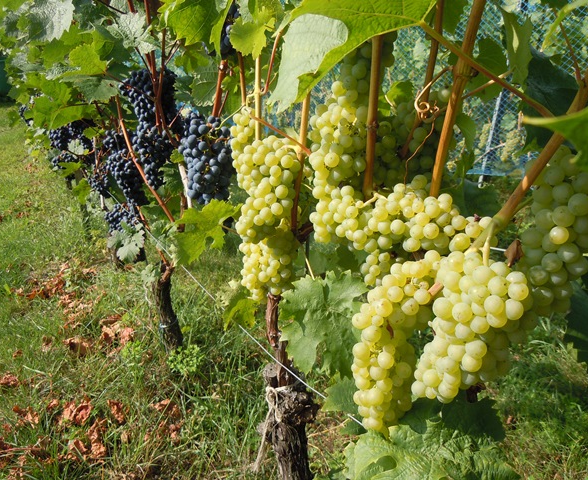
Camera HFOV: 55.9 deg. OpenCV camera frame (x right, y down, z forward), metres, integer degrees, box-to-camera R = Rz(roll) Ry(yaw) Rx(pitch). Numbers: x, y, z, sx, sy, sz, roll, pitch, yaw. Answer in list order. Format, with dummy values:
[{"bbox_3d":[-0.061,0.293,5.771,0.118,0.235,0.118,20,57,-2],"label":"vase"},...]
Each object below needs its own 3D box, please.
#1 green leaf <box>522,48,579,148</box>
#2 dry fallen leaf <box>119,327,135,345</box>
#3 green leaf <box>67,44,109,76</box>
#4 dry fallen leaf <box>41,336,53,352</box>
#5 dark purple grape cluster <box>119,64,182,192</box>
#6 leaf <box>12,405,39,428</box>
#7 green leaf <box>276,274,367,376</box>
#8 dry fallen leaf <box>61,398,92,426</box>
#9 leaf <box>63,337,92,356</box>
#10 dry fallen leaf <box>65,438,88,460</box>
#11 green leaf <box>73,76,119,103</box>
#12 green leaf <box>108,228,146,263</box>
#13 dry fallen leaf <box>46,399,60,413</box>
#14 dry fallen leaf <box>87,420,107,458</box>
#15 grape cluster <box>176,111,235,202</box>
[{"bbox_3d":[0.271,-0.148,0.580,0.068,0.105,0.045,7,24,17],"label":"green leaf"},{"bbox_3d":[-0.453,0.258,1.500,0.044,0.033,0.040,-7,22,-18],"label":"dry fallen leaf"},{"bbox_3d":[-0.473,-0.411,1.270,0.095,0.068,0.050,-7,22,-18],"label":"green leaf"},{"bbox_3d":[-0.651,0.275,1.460,0.034,0.028,0.034,-10,23,-25],"label":"dry fallen leaf"},{"bbox_3d":[-0.344,-0.263,1.320,0.138,0.270,0.120,-5,22,-14],"label":"dark purple grape cluster"},{"bbox_3d":[-0.675,0.443,1.400,0.070,0.030,0.055,-5,23,-11],"label":"leaf"},{"bbox_3d":[0.036,0.105,0.700,0.112,0.130,0.050,1,21,3],"label":"green leaf"},{"bbox_3d":[-0.553,0.439,1.410,0.080,0.035,0.065,-5,23,-11],"label":"dry fallen leaf"},{"bbox_3d":[-0.573,0.280,1.460,0.075,0.032,0.058,-9,23,-23],"label":"leaf"},{"bbox_3d":[-0.431,0.415,1.100,0.049,0.026,0.042,-10,23,-24],"label":"dry fallen leaf"},{"bbox_3d":[-0.458,-0.347,1.280,0.105,0.050,0.070,-7,22,-18],"label":"green leaf"},{"bbox_3d":[-0.576,0.019,1.920,0.125,0.115,0.055,1,23,3],"label":"green leaf"},{"bbox_3d":[-0.620,0.427,1.430,0.037,0.020,0.033,-5,23,-11],"label":"dry fallen leaf"},{"bbox_3d":[-0.473,0.476,1.330,0.050,0.038,0.085,-5,23,-11],"label":"dry fallen leaf"},{"bbox_3d":[-0.156,-0.147,1.000,0.100,0.168,0.090,-5,23,-11],"label":"grape cluster"}]

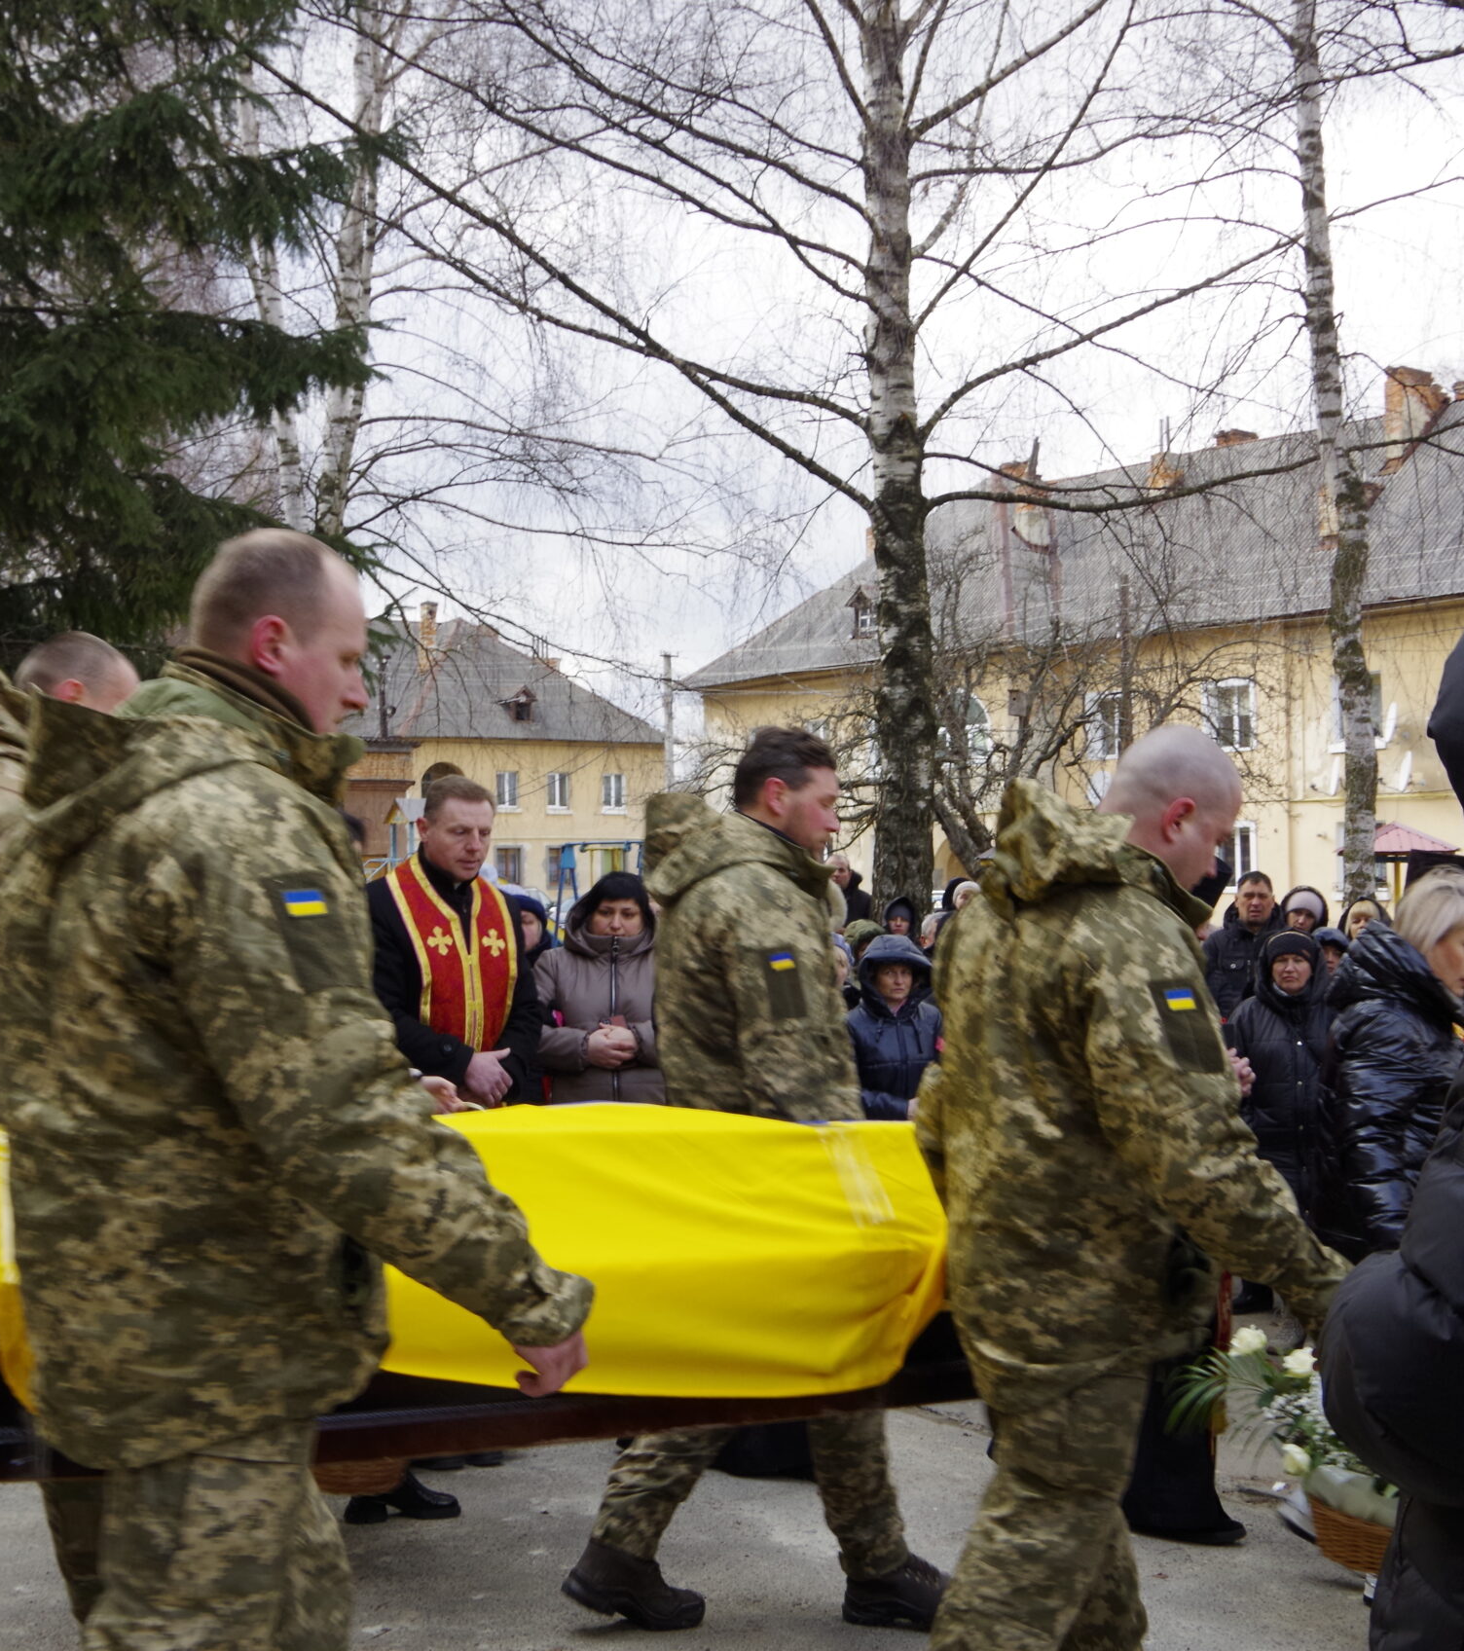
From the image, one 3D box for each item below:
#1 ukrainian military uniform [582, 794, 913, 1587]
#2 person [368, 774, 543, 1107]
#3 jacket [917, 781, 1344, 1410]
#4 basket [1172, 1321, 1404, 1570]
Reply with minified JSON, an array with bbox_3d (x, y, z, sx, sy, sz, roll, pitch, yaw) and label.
[{"bbox_3d":[0.029,0.714,3.650,0.620,1.520,0.540,0,-2,-18],"label":"ukrainian military uniform"},{"bbox_3d":[-0.651,0.755,4.469,0.580,1.750,0.420,0,-2,-12],"label":"person"},{"bbox_3d":[0.571,0.390,2.700,0.600,0.880,0.540,0,-2,-20],"label":"jacket"},{"bbox_3d":[1.184,1.263,3.800,0.550,0.530,0.440,-1,-2,18],"label":"basket"}]

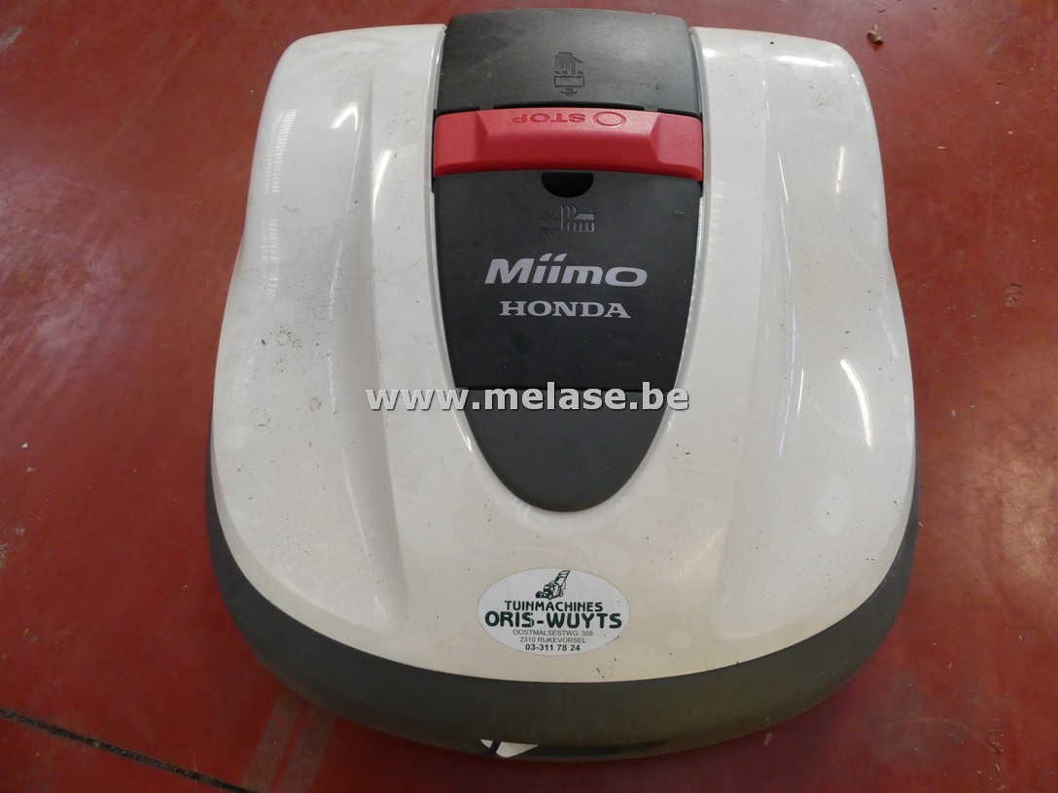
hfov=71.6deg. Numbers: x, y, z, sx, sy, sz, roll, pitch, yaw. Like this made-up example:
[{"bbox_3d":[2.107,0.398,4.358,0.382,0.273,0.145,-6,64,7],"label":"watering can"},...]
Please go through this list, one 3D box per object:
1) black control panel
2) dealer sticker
[{"bbox_3d":[0.029,-0.161,0.545,0.212,0.084,0.493,1,62,1],"label":"black control panel"},{"bbox_3d":[0.015,0.135,0.460,0.096,0.003,0.055,1,87,0],"label":"dealer sticker"}]

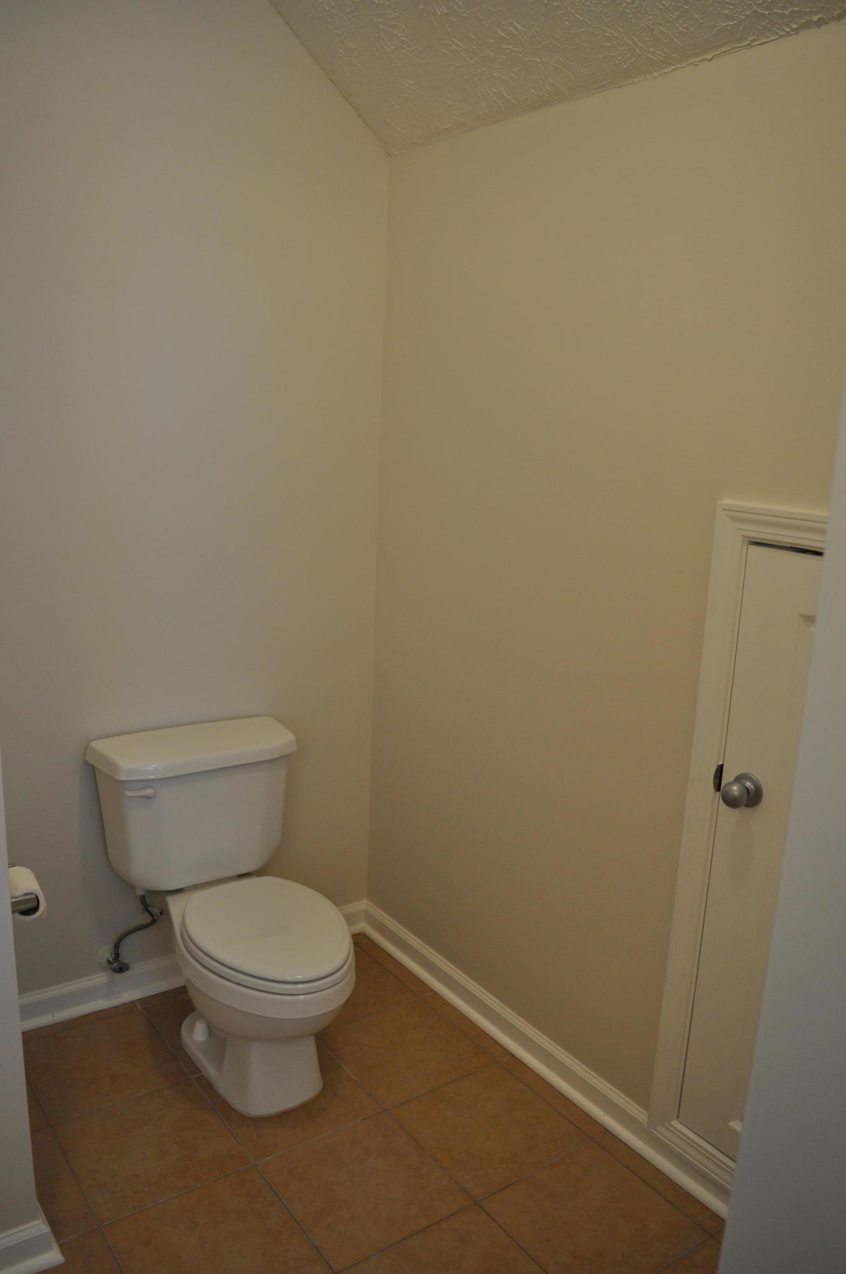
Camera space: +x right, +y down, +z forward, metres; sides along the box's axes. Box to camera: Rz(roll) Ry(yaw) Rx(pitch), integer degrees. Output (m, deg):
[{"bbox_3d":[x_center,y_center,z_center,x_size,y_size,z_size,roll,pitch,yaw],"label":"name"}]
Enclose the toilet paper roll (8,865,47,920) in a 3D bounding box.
[{"bbox_3d":[-0.770,0.492,1.829,0.075,0.075,0.098,-6,15,-35],"label":"toilet paper roll"}]

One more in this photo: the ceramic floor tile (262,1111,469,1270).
[{"bbox_3d":[-0.121,1.128,1.960,0.332,0.010,0.332,-6,15,-35],"label":"ceramic floor tile"}]

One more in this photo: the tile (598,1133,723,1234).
[{"bbox_3d":[0.492,1.142,2.002,0.052,0.010,0.330,-6,15,-35],"label":"tile"}]

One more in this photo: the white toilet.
[{"bbox_3d":[-0.429,0.678,2.275,0.495,0.740,0.760,-6,15,-35],"label":"white toilet"}]

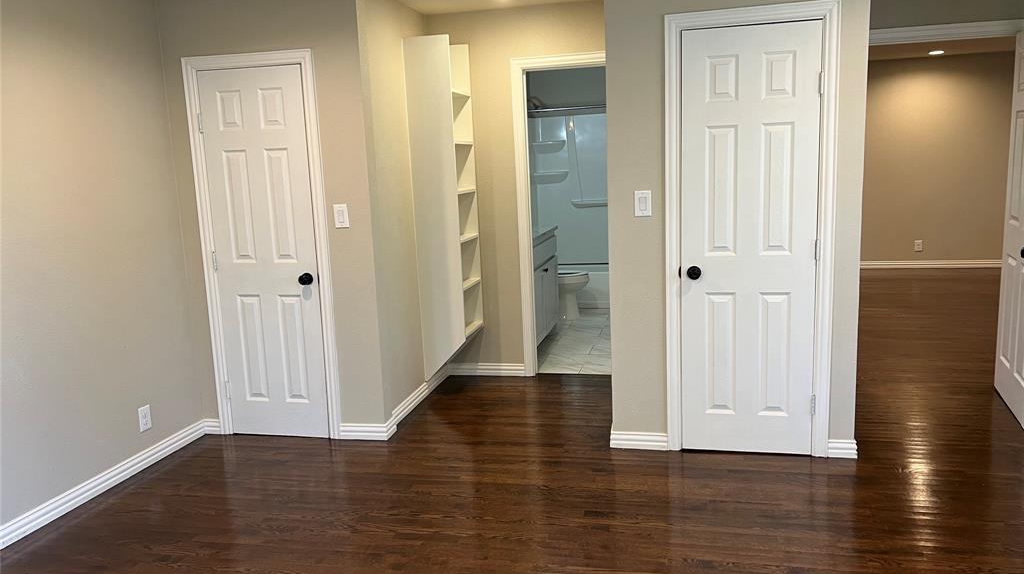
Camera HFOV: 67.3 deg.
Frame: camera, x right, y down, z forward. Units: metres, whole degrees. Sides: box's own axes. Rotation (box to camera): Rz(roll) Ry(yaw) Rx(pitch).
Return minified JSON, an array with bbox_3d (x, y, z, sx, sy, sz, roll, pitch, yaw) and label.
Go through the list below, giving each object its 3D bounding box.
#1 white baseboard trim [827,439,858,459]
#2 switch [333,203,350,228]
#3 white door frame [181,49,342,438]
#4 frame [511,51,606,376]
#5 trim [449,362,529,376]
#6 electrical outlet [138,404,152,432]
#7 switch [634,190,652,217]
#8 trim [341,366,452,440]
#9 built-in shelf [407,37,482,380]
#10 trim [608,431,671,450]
[{"bbox_3d":[1.604,0.784,3.709,0.138,0.090,0.018,0,10,13],"label":"white baseboard trim"},{"bbox_3d":[-0.904,-0.374,4.074,0.077,0.127,0.010,0,10,13],"label":"switch"},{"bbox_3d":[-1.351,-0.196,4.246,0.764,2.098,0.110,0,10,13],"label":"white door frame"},{"bbox_3d":[0.416,-0.435,5.113,0.740,2.131,0.120,0,10,13],"label":"frame"},{"bbox_3d":[-0.174,0.583,5.373,0.537,0.090,0.018,0,10,13],"label":"trim"},{"bbox_3d":[-1.898,0.685,3.992,0.009,0.124,0.081,0,10,13],"label":"electrical outlet"},{"bbox_3d":[0.636,-0.400,3.718,0.075,0.126,0.010,0,10,13],"label":"switch"},{"bbox_3d":[-0.682,0.692,4.859,0.264,0.090,1.263,0,10,13],"label":"trim"},{"bbox_3d":[-0.409,-0.472,4.921,0.287,2.106,0.468,0,10,13],"label":"built-in shelf"},{"bbox_3d":[0.651,0.790,3.922,0.295,0.090,0.018,0,10,13],"label":"trim"}]

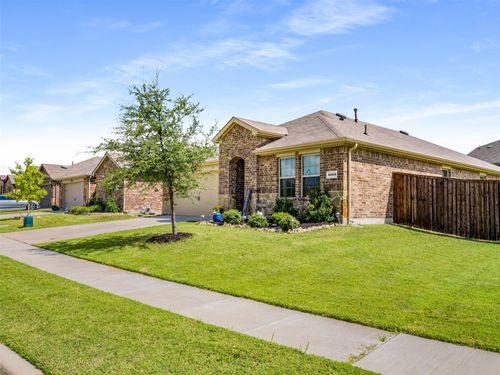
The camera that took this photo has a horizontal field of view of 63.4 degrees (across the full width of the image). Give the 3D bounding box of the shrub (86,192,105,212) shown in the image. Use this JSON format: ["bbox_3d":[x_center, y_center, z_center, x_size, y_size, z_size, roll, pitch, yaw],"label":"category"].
[{"bbox_3d":[-10.162,0.987,26.600,1.100,1.300,1.050,1,-3,-21],"label":"shrub"}]

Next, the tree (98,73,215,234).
[{"bbox_3d":[-3.155,-1.058,13.500,4.000,5.250,3.900,1,-3,-13],"label":"tree"}]

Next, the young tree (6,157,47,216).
[{"bbox_3d":[-13.817,-0.062,25.000,2.250,3.700,2.200,1,-3,-29],"label":"young tree"}]

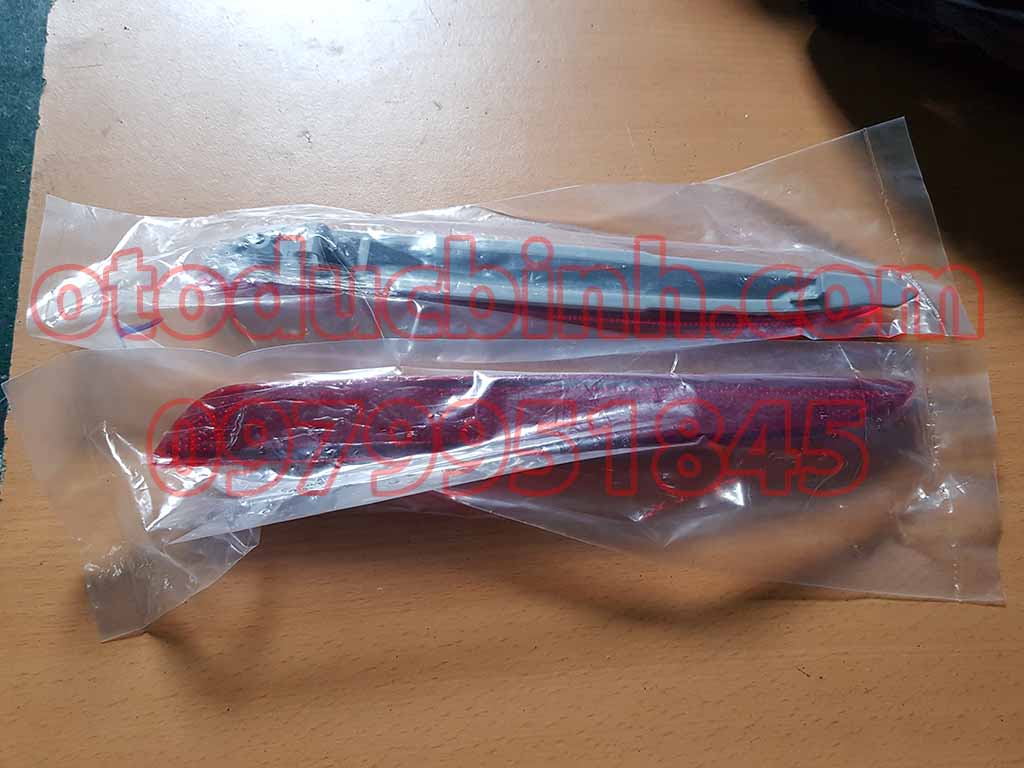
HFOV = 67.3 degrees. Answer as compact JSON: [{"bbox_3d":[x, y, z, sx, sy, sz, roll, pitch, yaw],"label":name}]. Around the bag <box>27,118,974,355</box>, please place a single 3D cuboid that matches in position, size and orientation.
[{"bbox_3d":[-0.007,-0.078,0.414,0.507,0.038,0.121,-2,77,0],"label":"bag"}]

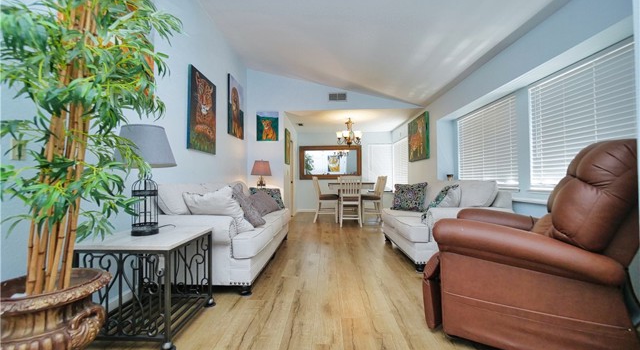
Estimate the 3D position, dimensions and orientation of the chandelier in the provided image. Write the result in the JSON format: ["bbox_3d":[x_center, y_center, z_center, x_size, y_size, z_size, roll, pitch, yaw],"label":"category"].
[{"bbox_3d":[0.689,-0.985,6.000,0.570,0.650,0.570,0,-1,1],"label":"chandelier"}]

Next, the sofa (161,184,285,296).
[{"bbox_3d":[-1.030,0.552,3.150,0.980,0.940,2.200,0,-1,1],"label":"sofa"}]

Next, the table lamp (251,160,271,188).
[{"bbox_3d":[-1.144,0.104,5.080,0.400,0.790,0.400,0,-1,1],"label":"table lamp"}]

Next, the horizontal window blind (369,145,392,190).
[{"bbox_3d":[1.860,-0.242,7.930,0.740,1.410,0.060,0,-1,1],"label":"horizontal window blind"}]

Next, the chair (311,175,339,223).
[{"bbox_3d":[0.140,0.566,6.020,0.570,1.040,0.450,0,-1,1],"label":"chair"}]

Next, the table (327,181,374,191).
[{"bbox_3d":[0.670,0.625,6.060,1.010,0.915,1.010,0,-1,1],"label":"table"}]

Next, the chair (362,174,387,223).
[{"bbox_3d":[1.225,0.558,6.030,0.570,1.040,0.450,0,-1,1],"label":"chair"}]

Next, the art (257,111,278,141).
[{"bbox_3d":[-1.101,-1.017,5.450,0.465,0.625,0.035,0,-1,1],"label":"art"}]

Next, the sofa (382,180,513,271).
[{"bbox_3d":[1.460,0.535,3.380,0.980,0.950,1.580,0,-1,2],"label":"sofa"}]

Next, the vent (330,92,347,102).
[{"bbox_3d":[0.376,-1.633,5.440,0.385,0.175,0.020,0,-1,1],"label":"vent"}]

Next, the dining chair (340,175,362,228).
[{"bbox_3d":[0.632,0.550,5.520,0.450,1.040,0.560,0,-1,1],"label":"dining chair"}]

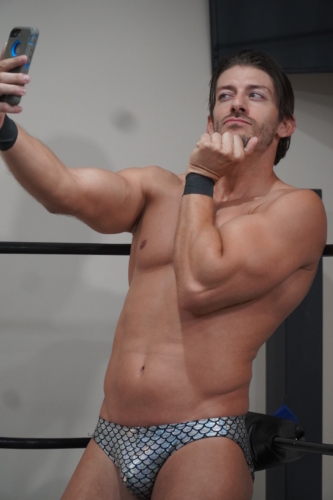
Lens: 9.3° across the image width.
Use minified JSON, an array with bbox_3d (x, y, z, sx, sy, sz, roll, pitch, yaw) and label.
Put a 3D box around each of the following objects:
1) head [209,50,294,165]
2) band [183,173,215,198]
[{"bbox_3d":[0.174,-0.291,4.200,0.180,0.240,0.220,1,-23,18],"label":"head"},{"bbox_3d":[0.064,-0.128,4.080,0.062,0.045,0.053,5,-14,14],"label":"band"}]

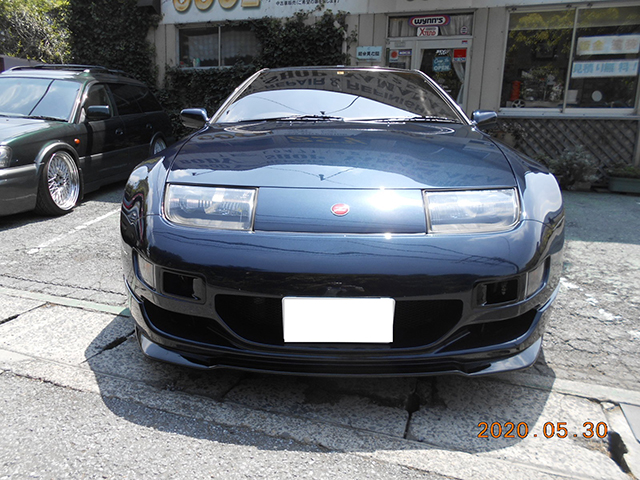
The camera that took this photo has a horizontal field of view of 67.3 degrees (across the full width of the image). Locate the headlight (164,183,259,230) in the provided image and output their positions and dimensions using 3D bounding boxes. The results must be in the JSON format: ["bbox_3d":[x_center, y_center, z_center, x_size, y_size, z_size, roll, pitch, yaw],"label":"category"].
[{"bbox_3d":[-0.345,-0.114,1.565,0.320,0.130,0.210,1,4,2],"label":"headlight"}]

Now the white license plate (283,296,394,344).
[{"bbox_3d":[0.057,0.239,1.432,0.330,0.165,0.012,1,25,2],"label":"white license plate"}]

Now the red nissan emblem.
[{"bbox_3d":[0.064,-0.095,1.490,0.058,0.053,0.010,1,-28,2],"label":"red nissan emblem"}]

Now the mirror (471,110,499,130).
[{"bbox_3d":[0.992,-0.721,2.900,0.165,0.125,0.130,1,14,2],"label":"mirror"}]

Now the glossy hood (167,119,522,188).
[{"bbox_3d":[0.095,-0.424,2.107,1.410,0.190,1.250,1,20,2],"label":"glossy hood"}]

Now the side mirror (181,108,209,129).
[{"bbox_3d":[-0.773,-0.748,2.960,0.165,0.125,0.130,1,14,2],"label":"side mirror"}]

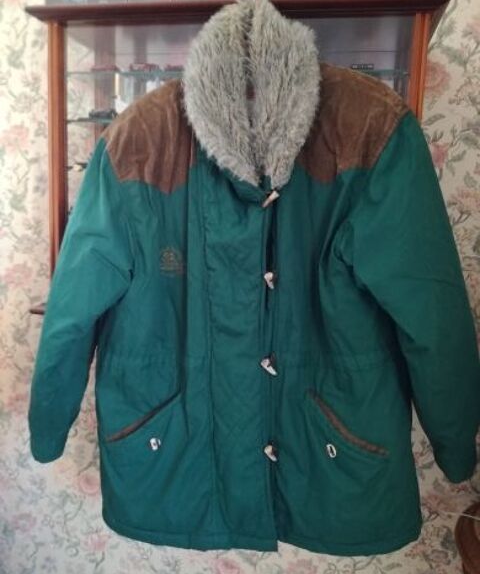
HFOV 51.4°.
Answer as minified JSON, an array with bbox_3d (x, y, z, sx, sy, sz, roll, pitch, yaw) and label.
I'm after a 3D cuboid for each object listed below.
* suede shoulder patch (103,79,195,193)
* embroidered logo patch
[{"bbox_3d":[-0.176,-0.288,0.955,0.180,0.205,0.090,5,9,11],"label":"suede shoulder patch"},{"bbox_3d":[-0.130,-0.048,0.944,0.052,0.053,0.008,5,9,11],"label":"embroidered logo patch"}]

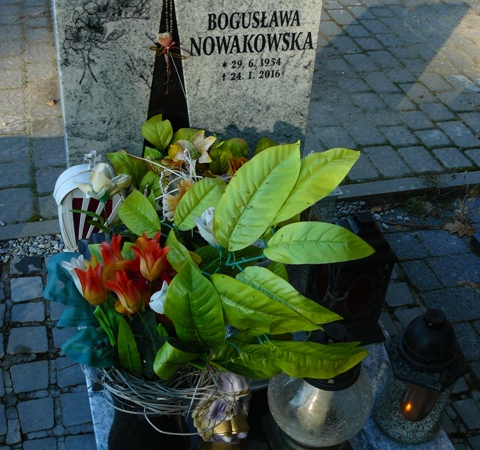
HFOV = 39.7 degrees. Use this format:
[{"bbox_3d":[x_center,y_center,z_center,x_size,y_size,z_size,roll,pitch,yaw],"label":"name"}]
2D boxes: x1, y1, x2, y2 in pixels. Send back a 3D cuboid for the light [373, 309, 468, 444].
[{"bbox_3d":[0.383,0.293,1.381,0.168,0.310,0.163,12,39,9],"label":"light"}]

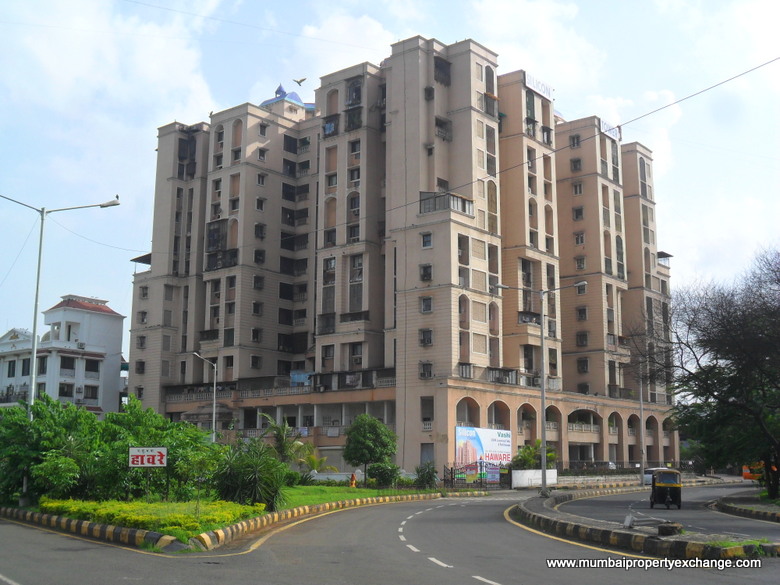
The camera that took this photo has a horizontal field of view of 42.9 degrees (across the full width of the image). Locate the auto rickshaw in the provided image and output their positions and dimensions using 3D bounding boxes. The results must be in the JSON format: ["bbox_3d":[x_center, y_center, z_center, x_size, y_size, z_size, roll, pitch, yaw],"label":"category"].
[{"bbox_3d":[11.763,8.326,42.195,1.300,1.700,2.600,-2,-10,12],"label":"auto rickshaw"}]

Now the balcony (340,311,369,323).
[{"bbox_3d":[-3.365,2.663,100.444,3.337,1.082,1.200,-8,-13,38],"label":"balcony"}]

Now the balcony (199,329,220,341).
[{"bbox_3d":[-20.297,5.079,114.322,3.367,1.302,1.250,-8,-13,38],"label":"balcony"}]

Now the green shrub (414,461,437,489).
[{"bbox_3d":[2.696,13.661,74.255,1.675,1.977,1.592,0,-10,0],"label":"green shrub"}]

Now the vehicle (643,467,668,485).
[{"bbox_3d":[27.264,18.676,100.283,1.720,1.718,4.200,-8,-13,38],"label":"vehicle"}]

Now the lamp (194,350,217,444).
[{"bbox_3d":[-13.899,9.570,73.607,0.350,10.078,2.400,-8,-13,38],"label":"lamp"}]

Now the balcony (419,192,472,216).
[{"bbox_3d":[5.428,-7.975,94.508,3.669,1.551,3.887,-8,-13,38],"label":"balcony"}]

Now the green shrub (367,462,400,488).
[{"bbox_3d":[-0.465,13.640,73.750,2.459,1.811,2.336,0,-10,0],"label":"green shrub"}]

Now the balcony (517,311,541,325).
[{"bbox_3d":[14.630,2.960,102.823,1.300,1.296,3.508,-8,-13,38],"label":"balcony"}]

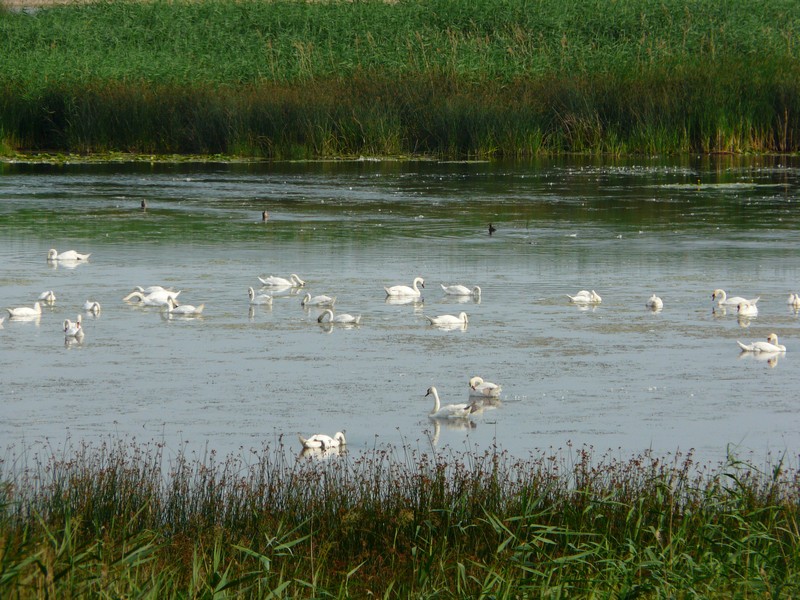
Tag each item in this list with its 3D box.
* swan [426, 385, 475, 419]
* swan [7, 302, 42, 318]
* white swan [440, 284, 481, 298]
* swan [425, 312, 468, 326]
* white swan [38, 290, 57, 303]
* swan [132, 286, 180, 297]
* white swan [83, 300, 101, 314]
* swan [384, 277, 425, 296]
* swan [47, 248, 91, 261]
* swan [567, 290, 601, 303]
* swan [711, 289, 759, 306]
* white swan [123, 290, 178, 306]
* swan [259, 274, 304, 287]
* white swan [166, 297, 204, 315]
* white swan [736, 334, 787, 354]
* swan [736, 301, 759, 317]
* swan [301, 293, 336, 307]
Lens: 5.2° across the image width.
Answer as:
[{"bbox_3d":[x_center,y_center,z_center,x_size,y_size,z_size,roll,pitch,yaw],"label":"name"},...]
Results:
[{"bbox_3d":[0.967,2.013,172.342,0.913,0.628,0.380,1,4,10],"label":"swan"},{"bbox_3d":[-8.907,0.205,208.252,0.950,0.370,0.430,-2,5,-25],"label":"swan"},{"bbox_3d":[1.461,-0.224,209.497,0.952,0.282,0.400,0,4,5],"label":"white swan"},{"bbox_3d":[1.109,0.413,205.841,1.020,0.310,0.430,-1,4,-15],"label":"swan"},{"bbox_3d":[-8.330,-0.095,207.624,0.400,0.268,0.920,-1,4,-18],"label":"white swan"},{"bbox_3d":[-5.976,-0.260,214.873,1.140,0.320,0.430,1,4,8],"label":"swan"},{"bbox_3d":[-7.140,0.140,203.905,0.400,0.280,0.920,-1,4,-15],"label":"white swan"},{"bbox_3d":[0.115,-0.335,214.800,1.040,0.480,0.430,1,4,15],"label":"swan"},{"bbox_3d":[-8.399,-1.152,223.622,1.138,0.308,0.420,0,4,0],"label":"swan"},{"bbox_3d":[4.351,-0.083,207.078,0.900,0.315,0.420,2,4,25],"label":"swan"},{"bbox_3d":[7.894,-0.060,206.102,1.134,0.396,0.420,0,4,0],"label":"swan"},{"bbox_3d":[-5.968,-0.042,211.655,1.420,0.360,0.450,2,5,22],"label":"white swan"},{"bbox_3d":[-2.939,-0.510,218.257,1.170,0.320,0.430,0,4,3],"label":"swan"},{"bbox_3d":[-4.947,0.127,202.991,0.900,0.425,0.400,1,4,10],"label":"white swan"},{"bbox_3d":[8.145,0.949,197.645,1.100,0.450,0.450,0,4,3],"label":"white swan"},{"bbox_3d":[8.276,0.179,208.533,0.440,0.380,0.980,2,5,20],"label":"swan"},{"bbox_3d":[-1.955,-0.022,211.657,0.970,0.320,0.430,2,5,28],"label":"swan"}]

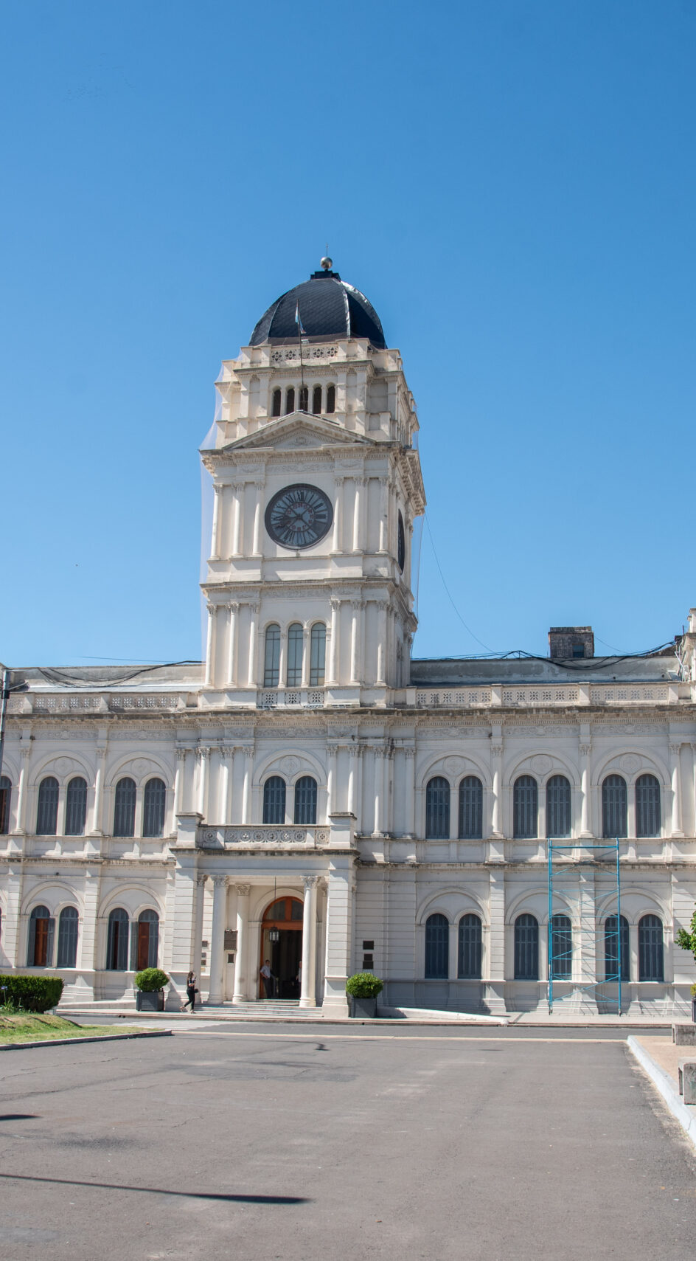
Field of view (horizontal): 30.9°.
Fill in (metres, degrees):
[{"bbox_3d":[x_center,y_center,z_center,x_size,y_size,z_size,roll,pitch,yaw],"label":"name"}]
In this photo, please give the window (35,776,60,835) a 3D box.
[{"bbox_3d":[-13.803,8.063,57.835,0.979,2.643,0.250,-1,-14,8],"label":"window"}]

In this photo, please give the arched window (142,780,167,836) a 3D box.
[{"bbox_3d":[-8.669,7.912,56.266,1.050,2.600,0.300,-1,-15,10],"label":"arched window"}]

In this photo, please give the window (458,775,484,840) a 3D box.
[{"bbox_3d":[5.262,7.563,53.785,1.080,2.700,0.300,-1,-15,10],"label":"window"}]

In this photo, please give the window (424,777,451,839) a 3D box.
[{"bbox_3d":[3.940,7.783,55.226,1.061,2.691,0.250,-1,-14,8],"label":"window"}]

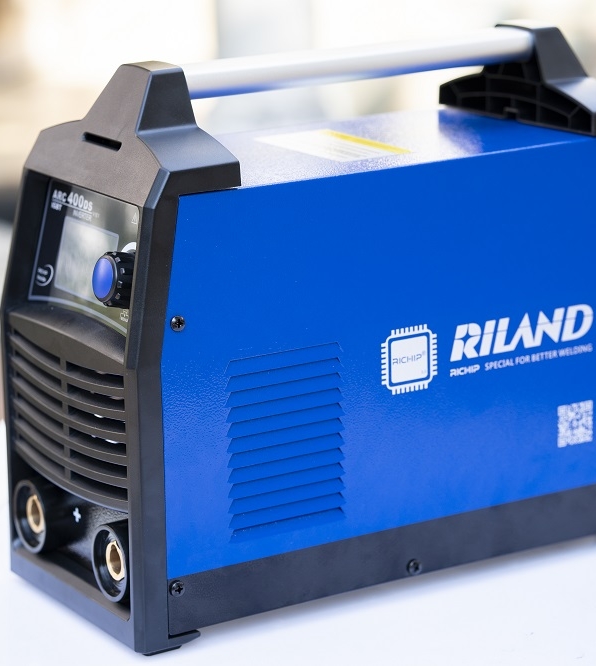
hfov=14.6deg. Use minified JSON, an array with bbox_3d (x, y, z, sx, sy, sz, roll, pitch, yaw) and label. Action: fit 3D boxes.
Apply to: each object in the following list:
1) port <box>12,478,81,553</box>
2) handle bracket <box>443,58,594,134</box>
[{"bbox_3d":[-0.120,0.087,1.137,0.021,0.035,0.035,-10,15,-30],"label":"port"},{"bbox_3d":[0.119,-0.130,1.185,0.027,0.042,0.134,-10,15,-30],"label":"handle bracket"}]

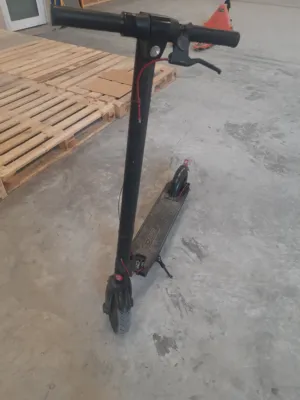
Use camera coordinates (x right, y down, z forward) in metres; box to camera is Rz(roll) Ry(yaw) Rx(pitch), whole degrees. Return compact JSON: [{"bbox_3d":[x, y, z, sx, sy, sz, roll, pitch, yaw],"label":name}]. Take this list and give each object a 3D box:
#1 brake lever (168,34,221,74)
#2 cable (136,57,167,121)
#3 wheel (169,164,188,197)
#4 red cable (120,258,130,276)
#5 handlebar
[{"bbox_3d":[0.102,-0.335,0.639,0.125,0.062,0.060,2,43,-8],"label":"brake lever"},{"bbox_3d":[0.005,-0.263,0.679,0.080,0.155,0.040,-2,43,-4],"label":"cable"},{"bbox_3d":[0.186,-0.110,1.746,0.055,0.210,0.210,18,46,14],"label":"wheel"},{"bbox_3d":[-0.089,0.257,1.050,0.040,0.090,0.035,-2,43,-4],"label":"red cable"},{"bbox_3d":[-0.005,-0.394,0.635,0.430,0.055,0.060,2,43,-8],"label":"handlebar"}]

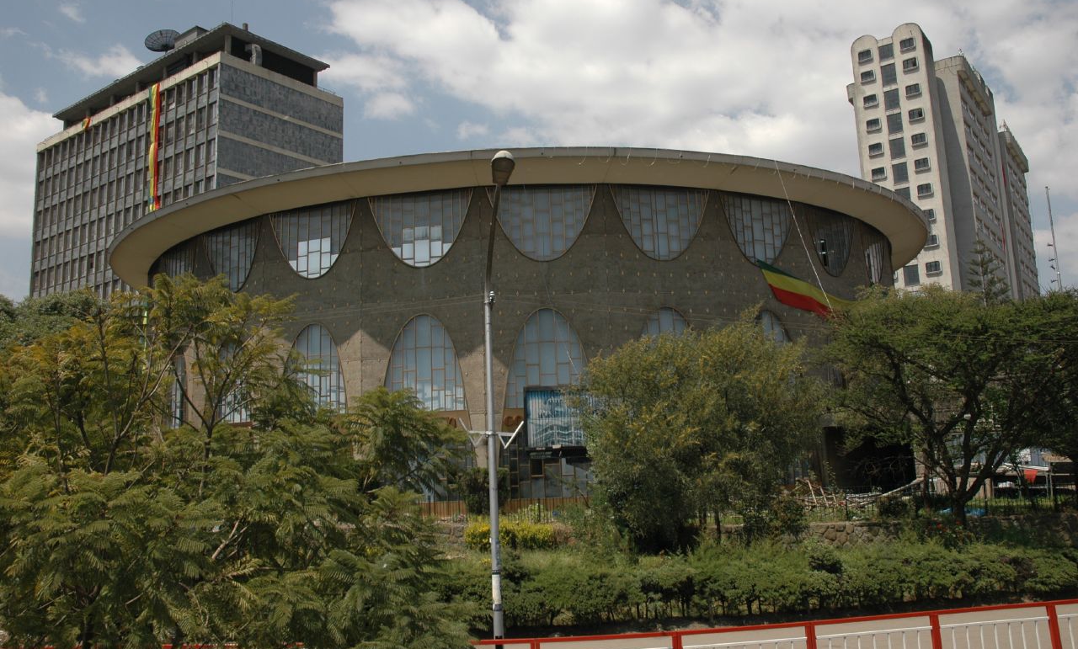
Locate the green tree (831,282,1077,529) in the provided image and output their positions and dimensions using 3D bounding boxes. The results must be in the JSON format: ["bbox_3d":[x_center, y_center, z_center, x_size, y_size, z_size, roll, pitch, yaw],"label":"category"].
[{"bbox_3d":[12.667,2.583,24.620,8.000,7.580,7.800,-2,-9,0],"label":"green tree"}]

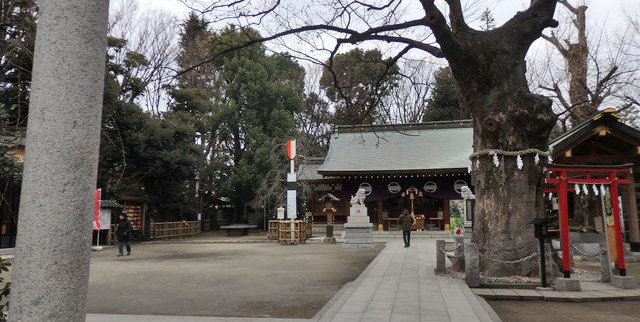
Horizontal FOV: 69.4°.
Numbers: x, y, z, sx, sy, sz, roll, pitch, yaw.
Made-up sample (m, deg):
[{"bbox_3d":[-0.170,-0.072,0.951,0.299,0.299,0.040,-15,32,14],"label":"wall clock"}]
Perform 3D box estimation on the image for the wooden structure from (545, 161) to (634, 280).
[{"bbox_3d":[5.604,1.221,9.535,1.780,2.280,0.240,1,-6,-9],"label":"wooden structure"}]

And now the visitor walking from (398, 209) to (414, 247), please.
[{"bbox_3d":[3.926,3.055,20.973,0.550,1.680,0.400,-2,-7,12],"label":"visitor walking"}]

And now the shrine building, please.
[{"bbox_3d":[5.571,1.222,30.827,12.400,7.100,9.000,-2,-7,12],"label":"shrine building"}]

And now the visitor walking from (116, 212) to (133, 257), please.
[{"bbox_3d":[-7.537,2.843,17.946,0.580,1.640,0.500,2,-7,-20],"label":"visitor walking"}]

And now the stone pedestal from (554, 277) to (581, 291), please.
[{"bbox_3d":[4.980,2.464,9.283,0.350,0.240,0.340,1,-6,-9],"label":"stone pedestal"}]

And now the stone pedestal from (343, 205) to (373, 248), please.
[{"bbox_3d":[1.855,3.056,21.746,1.380,1.930,1.300,-2,-7,12],"label":"stone pedestal"}]

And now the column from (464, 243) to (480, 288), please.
[{"bbox_3d":[3.209,2.195,9.806,0.220,0.910,0.220,0,-6,-6],"label":"column"}]

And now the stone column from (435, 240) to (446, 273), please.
[{"bbox_3d":[3.149,2.479,12.074,0.200,0.850,0.200,-2,-7,12],"label":"stone column"}]

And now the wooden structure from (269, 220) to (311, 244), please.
[{"bbox_3d":[-1.574,3.788,24.758,2.300,1.220,2.600,0,-6,-3],"label":"wooden structure"}]

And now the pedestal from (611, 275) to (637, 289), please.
[{"bbox_3d":[6.241,2.483,9.506,0.350,0.240,0.340,1,-6,-9],"label":"pedestal"}]

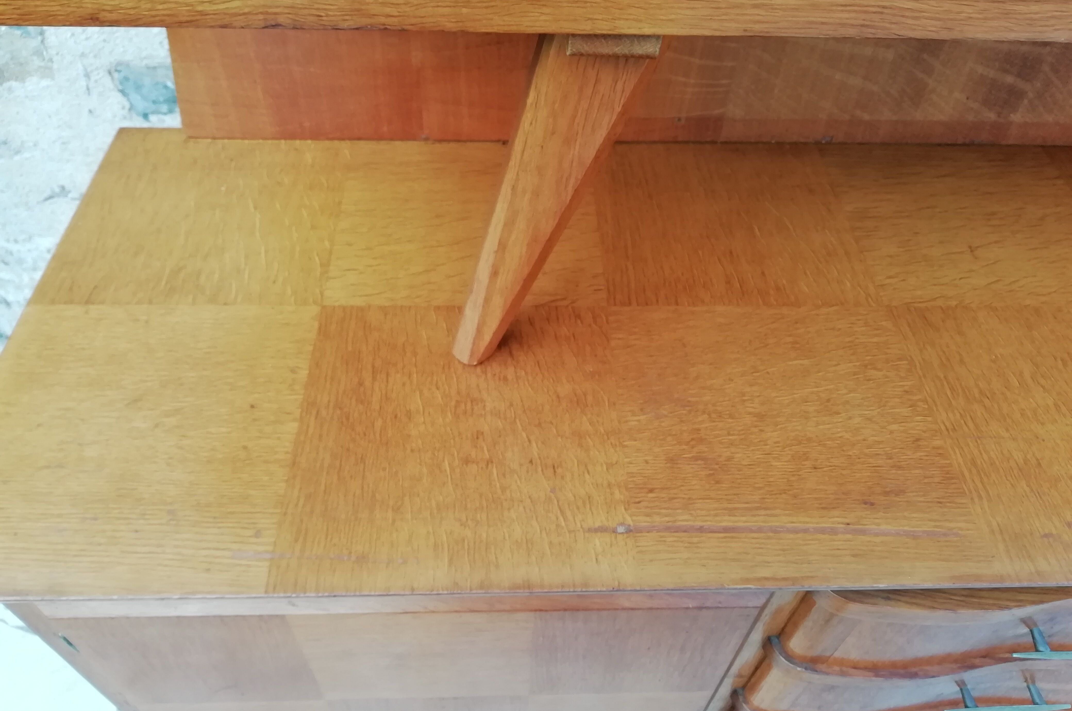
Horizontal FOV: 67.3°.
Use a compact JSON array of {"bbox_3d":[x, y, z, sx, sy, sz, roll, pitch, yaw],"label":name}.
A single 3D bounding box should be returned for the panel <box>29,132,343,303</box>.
[{"bbox_3d":[-0.293,-0.125,0.731,0.231,0.020,0.236,0,50,-2],"label":"panel"}]

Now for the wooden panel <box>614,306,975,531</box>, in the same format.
[{"bbox_3d":[0.178,0.046,0.607,0.234,0.020,0.210,0,50,-2],"label":"wooden panel"}]

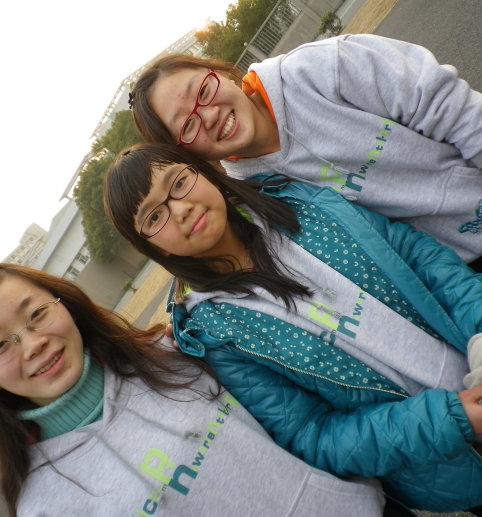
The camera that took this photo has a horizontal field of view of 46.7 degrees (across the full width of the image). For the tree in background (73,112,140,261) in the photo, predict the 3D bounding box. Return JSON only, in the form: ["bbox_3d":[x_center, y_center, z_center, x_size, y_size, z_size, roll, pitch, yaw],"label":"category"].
[{"bbox_3d":[-4.349,-2.557,21.944,5.800,4.400,4.800,-55,11,0],"label":"tree in background"}]

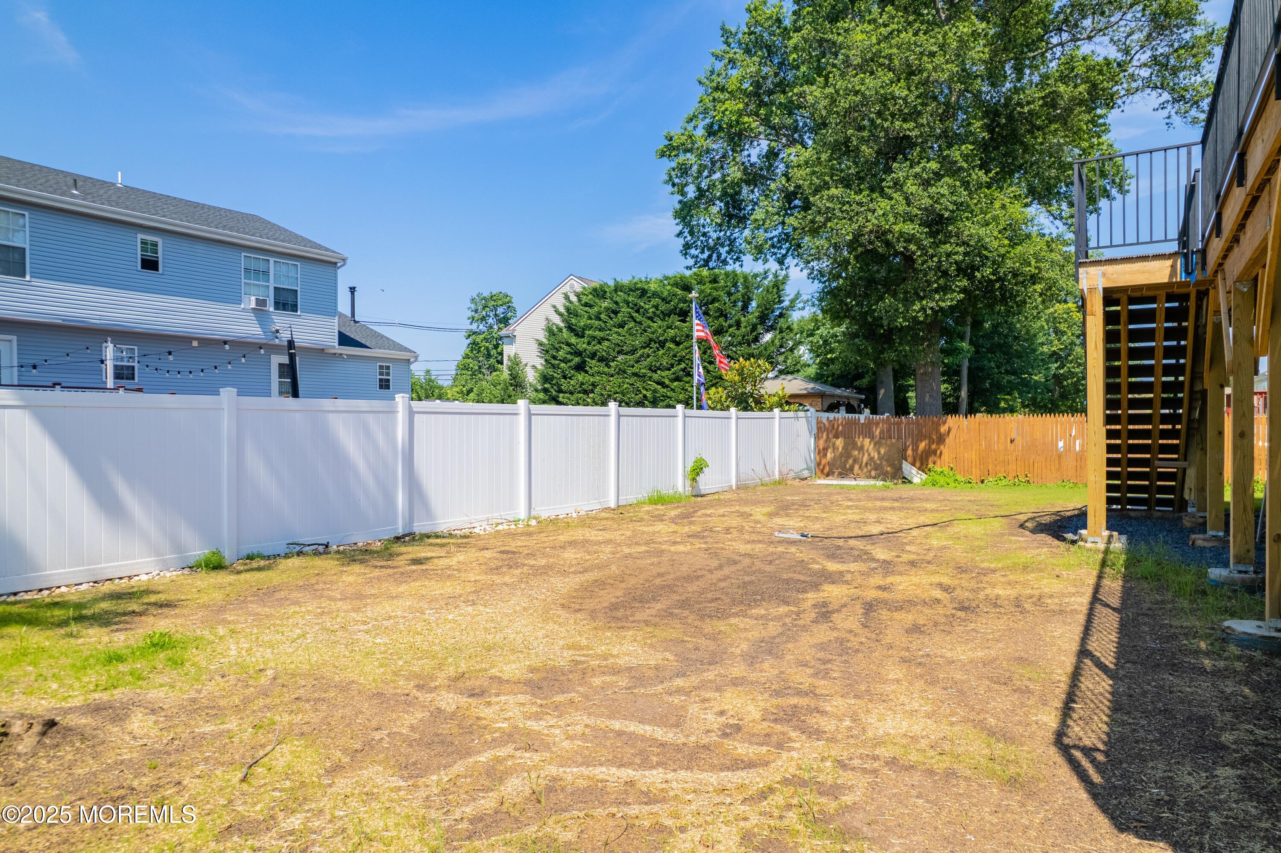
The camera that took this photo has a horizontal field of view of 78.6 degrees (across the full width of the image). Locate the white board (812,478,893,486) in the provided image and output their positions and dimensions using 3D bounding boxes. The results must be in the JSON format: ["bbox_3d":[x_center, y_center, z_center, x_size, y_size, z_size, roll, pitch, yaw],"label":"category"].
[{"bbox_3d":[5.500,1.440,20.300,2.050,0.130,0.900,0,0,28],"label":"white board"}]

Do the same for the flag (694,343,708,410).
[{"bbox_3d":[1.430,-1.120,18.400,0.360,1.620,0.200,0,0,6],"label":"flag"}]

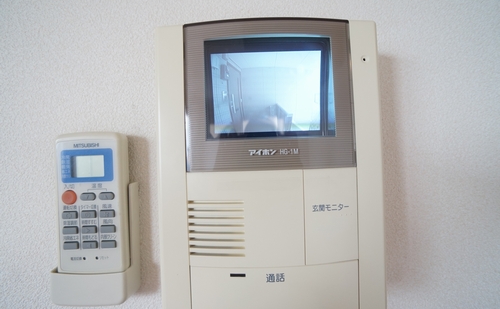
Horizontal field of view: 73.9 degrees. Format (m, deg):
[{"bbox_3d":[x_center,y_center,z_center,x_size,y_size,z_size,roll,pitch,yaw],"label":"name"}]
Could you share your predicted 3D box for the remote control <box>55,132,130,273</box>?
[{"bbox_3d":[-0.132,0.050,0.284,0.056,0.137,0.018,-1,0,0],"label":"remote control"}]

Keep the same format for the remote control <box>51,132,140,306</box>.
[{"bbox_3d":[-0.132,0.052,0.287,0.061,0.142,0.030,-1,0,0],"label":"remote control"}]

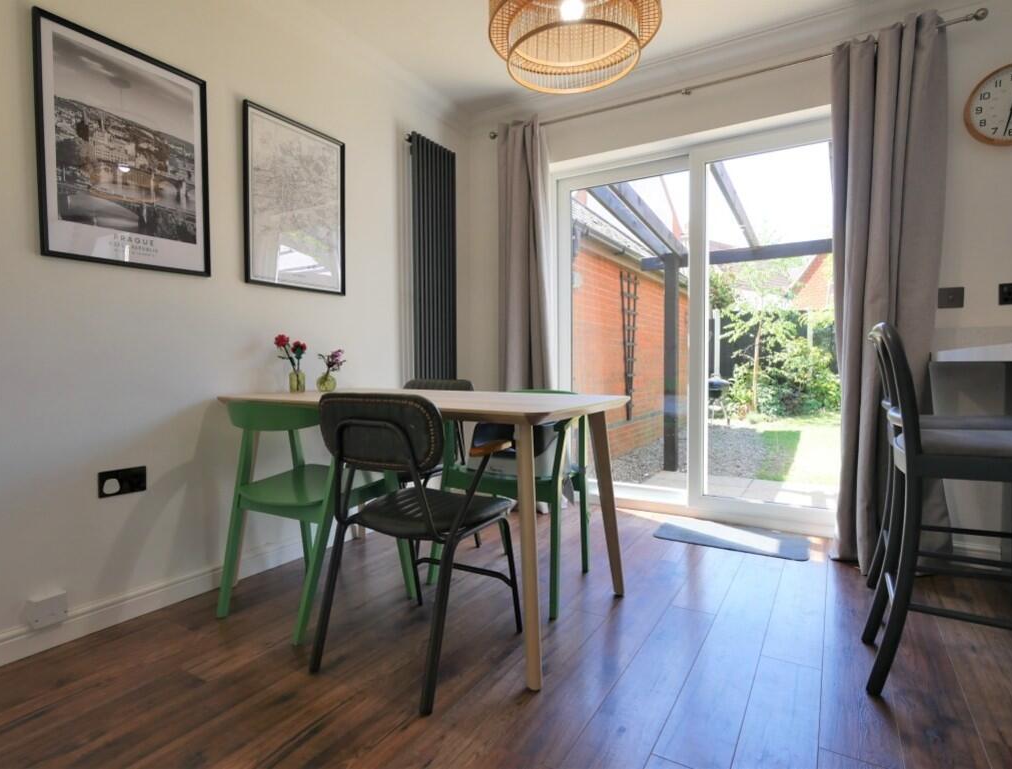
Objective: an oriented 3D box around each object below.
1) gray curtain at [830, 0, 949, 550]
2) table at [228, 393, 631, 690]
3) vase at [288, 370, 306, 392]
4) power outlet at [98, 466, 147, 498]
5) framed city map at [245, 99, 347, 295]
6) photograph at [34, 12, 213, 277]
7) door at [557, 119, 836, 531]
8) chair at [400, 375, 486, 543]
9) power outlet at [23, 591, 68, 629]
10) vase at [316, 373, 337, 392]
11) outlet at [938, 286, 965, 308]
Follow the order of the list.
[{"bbox_3d":[1.629,-0.359,2.283,0.430,2.280,0.180,1,3,32],"label":"gray curtain"},{"bbox_3d":[-0.324,0.425,2.055,1.400,0.748,0.770,1,3,31],"label":"table"},{"bbox_3d":[-0.904,-0.008,2.327,0.065,0.095,0.065,1,3,32],"label":"vase"},{"bbox_3d":[-1.310,0.333,1.822,0.015,0.086,0.146,1,3,32],"label":"power outlet"},{"bbox_3d":[-0.933,-0.793,2.393,0.023,0.737,0.518,1,3,32],"label":"framed city map"},{"bbox_3d":[-1.283,-0.769,1.825,0.023,0.732,0.513,1,3,32],"label":"photograph"},{"bbox_3d":[1.071,-0.284,3.009,1.780,2.090,0.110,1,3,32],"label":"door"},{"bbox_3d":[-0.436,0.384,2.436,0.490,0.805,0.530,1,3,32],"label":"chair"},{"bbox_3d":[-1.413,0.696,1.643,0.045,0.086,0.086,1,3,32],"label":"power outlet"},{"bbox_3d":[-0.811,-0.012,2.422,0.087,0.091,0.087,1,3,32],"label":"vase"},{"bbox_3d":[1.892,-0.367,2.261,0.086,0.086,0.012,1,3,32],"label":"outlet"}]

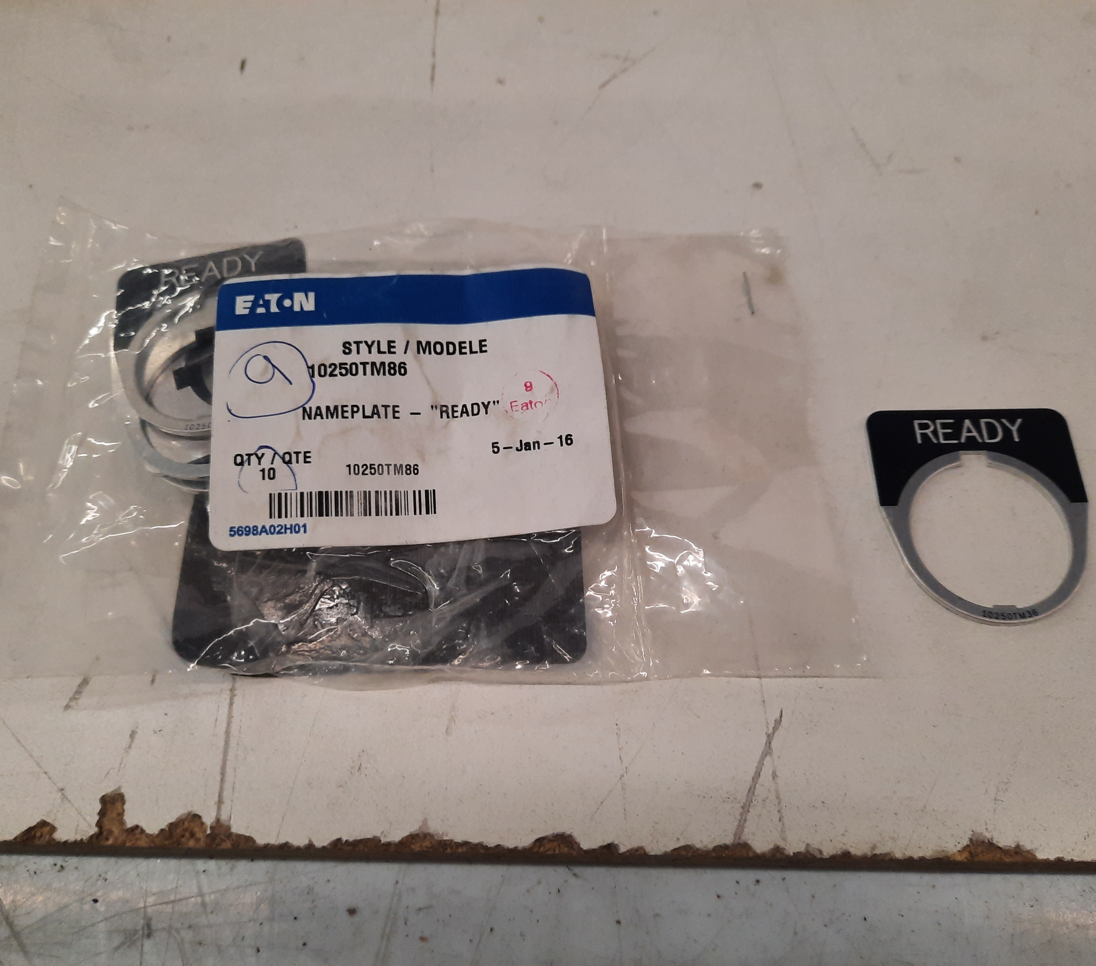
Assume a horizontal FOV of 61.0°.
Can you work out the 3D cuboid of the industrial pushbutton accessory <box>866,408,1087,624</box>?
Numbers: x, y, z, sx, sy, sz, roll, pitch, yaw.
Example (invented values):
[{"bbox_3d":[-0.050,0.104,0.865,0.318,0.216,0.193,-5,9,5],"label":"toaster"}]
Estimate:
[{"bbox_3d":[0.083,0.006,0.177,0.039,0.002,0.043,-1,67,2],"label":"industrial pushbutton accessory"}]

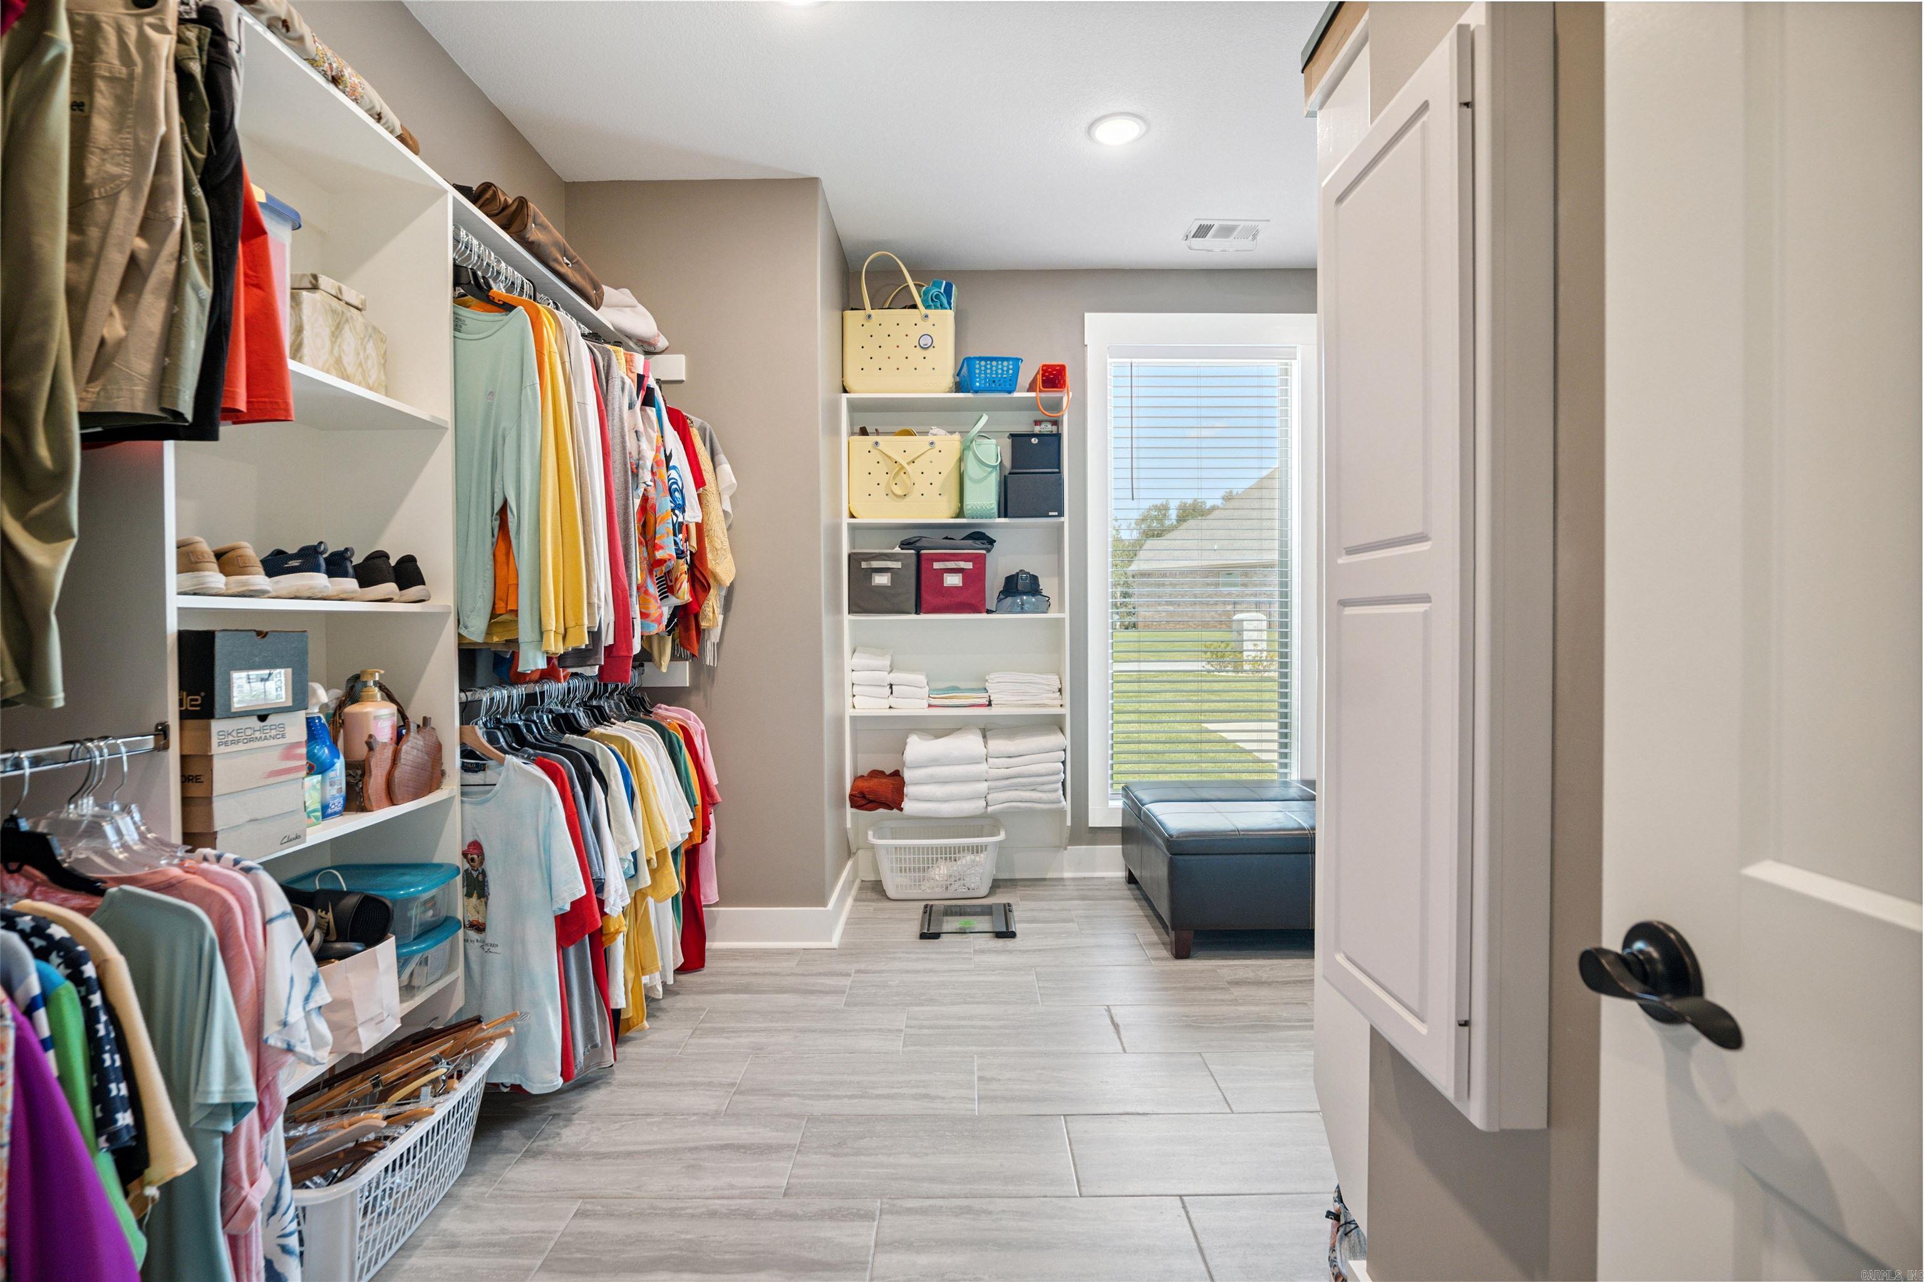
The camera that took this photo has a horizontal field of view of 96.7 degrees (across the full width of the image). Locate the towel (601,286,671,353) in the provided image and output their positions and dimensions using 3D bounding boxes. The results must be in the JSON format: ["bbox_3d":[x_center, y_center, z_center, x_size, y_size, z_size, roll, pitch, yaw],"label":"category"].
[{"bbox_3d":[-1.143,-1.092,2.850,0.280,0.165,0.330,0,1,0],"label":"towel"}]

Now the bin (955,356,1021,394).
[{"bbox_3d":[0.128,-1.117,3.713,0.250,0.155,0.250,-1,1,-7],"label":"bin"}]

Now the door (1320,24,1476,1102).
[{"bbox_3d":[0.553,-0.081,1.128,0.022,1.205,0.355,0,1,0],"label":"door"}]

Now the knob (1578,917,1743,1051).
[{"bbox_3d":[0.477,0.237,0.587,0.062,0.072,0.135,0,1,0],"label":"knob"}]

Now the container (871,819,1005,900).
[{"bbox_3d":[-0.106,0.946,3.685,0.575,0.285,0.370,0,1,-3],"label":"container"}]

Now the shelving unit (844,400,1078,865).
[{"bbox_3d":[-0.016,-0.016,3.736,0.960,2.060,0.270,0,1,0],"label":"shelving unit"}]

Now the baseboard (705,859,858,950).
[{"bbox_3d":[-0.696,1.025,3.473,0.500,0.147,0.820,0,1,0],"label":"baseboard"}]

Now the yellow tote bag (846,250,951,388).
[{"bbox_3d":[-0.262,-1.336,3.704,0.475,0.590,0.230,0,1,0],"label":"yellow tote bag"}]

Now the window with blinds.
[{"bbox_3d":[1.087,-0.293,3.873,0.840,2.000,0.090,0,1,0],"label":"window with blinds"}]

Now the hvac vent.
[{"bbox_3d":[1.065,-1.635,3.451,0.300,0.045,0.200,0,1,0],"label":"hvac vent"}]

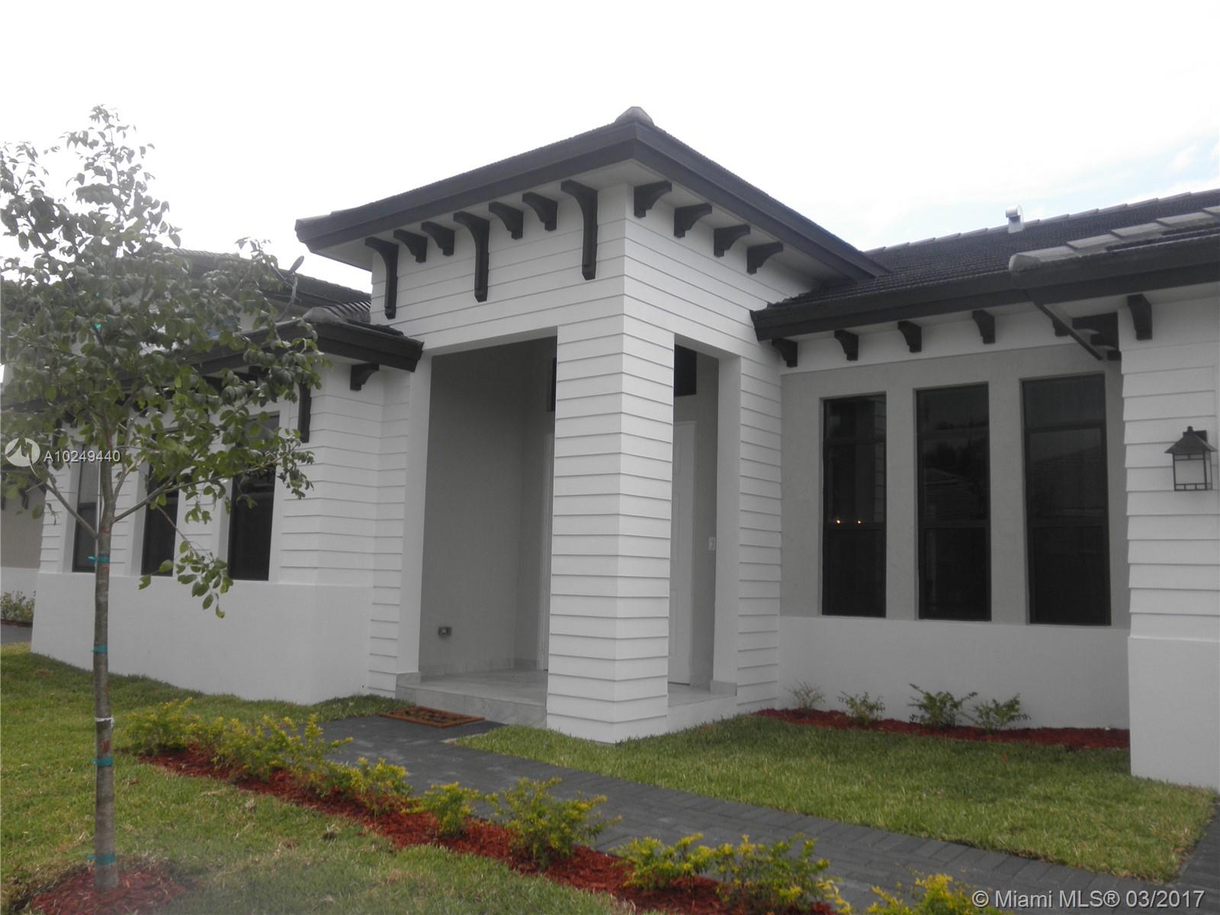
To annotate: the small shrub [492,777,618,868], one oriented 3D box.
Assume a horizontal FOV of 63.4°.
[{"bbox_3d":[-0.258,1.718,4.676,0.586,0.375,0.516,2,-7,-3],"label":"small shrub"}]

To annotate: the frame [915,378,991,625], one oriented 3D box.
[{"bbox_3d":[2.947,0.387,8.394,0.629,1.983,0.111,-4,-9,38],"label":"frame"}]

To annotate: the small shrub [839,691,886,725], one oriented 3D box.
[{"bbox_3d":[2.118,2.098,8.274,0.390,0.300,0.390,-4,-9,38],"label":"small shrub"}]

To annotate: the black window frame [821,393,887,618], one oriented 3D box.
[{"bbox_3d":[2.258,0.447,9.068,0.617,2.006,0.100,-4,-8,38],"label":"black window frame"}]

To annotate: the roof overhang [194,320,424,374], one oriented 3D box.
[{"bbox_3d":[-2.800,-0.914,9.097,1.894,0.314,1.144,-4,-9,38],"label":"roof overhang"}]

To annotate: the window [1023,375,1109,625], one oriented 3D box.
[{"bbox_3d":[3.684,0.344,7.944,0.614,1.986,0.100,-4,-8,38],"label":"window"}]

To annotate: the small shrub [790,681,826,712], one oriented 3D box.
[{"bbox_3d":[1.742,2.108,8.715,0.300,0.270,0.300,2,-7,0],"label":"small shrub"}]

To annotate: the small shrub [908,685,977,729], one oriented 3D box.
[{"bbox_3d":[2.696,2.028,8.016,0.514,0.326,0.411,-1,-7,18],"label":"small shrub"}]

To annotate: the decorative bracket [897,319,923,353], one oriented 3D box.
[{"bbox_3d":[2.629,-1.048,8.636,0.098,0.231,0.285,-4,-8,38],"label":"decorative bracket"}]

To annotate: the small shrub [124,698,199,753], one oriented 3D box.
[{"bbox_3d":[-2.940,1.766,6.471,0.480,0.360,0.480,-4,-9,38],"label":"small shrub"}]

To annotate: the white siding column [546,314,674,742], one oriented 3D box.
[{"bbox_3d":[0.014,0.553,7.813,0.670,3.180,0.670,-4,-9,38],"label":"white siding column"}]

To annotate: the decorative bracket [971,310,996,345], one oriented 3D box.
[{"bbox_3d":[3.125,-1.081,8.247,0.094,0.234,0.280,-4,-8,38],"label":"decorative bracket"}]

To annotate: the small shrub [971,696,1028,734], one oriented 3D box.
[{"bbox_3d":[3.074,2.033,7.778,0.420,0.281,0.336,-1,-7,21],"label":"small shrub"}]

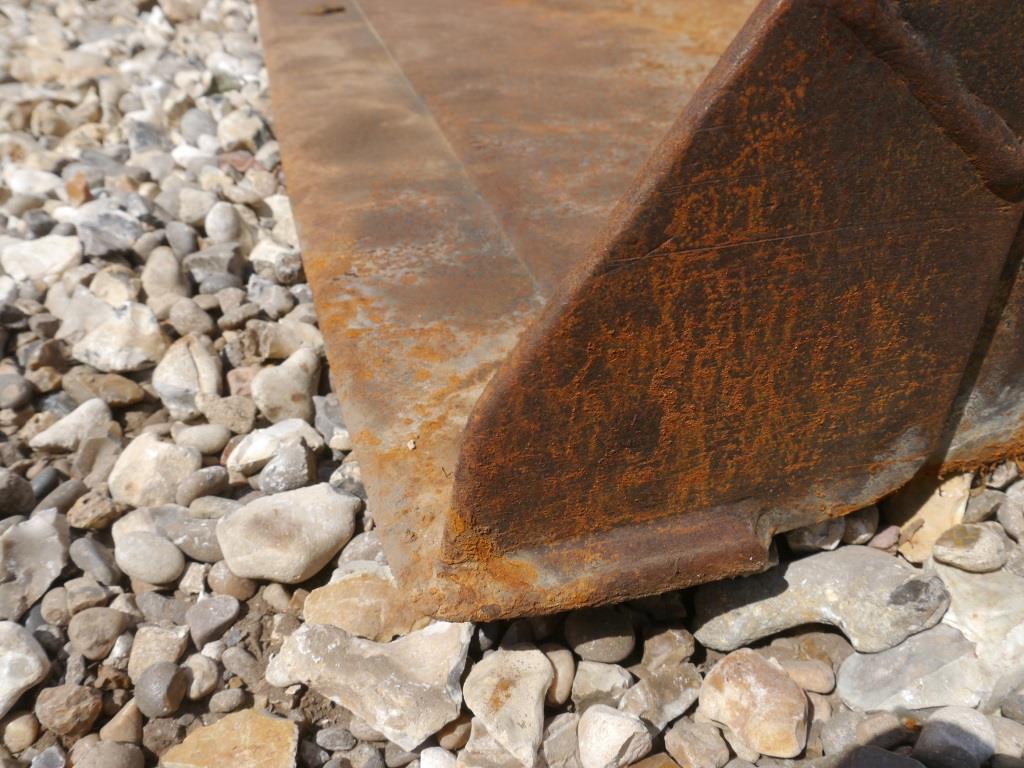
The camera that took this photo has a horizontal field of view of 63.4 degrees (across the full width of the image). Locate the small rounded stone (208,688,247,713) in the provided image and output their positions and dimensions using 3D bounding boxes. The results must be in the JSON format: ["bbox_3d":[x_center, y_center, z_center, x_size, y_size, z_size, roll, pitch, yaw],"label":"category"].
[{"bbox_3d":[-0.174,0.194,0.507,0.023,0.012,0.014,8,40,9],"label":"small rounded stone"}]

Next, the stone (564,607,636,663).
[{"bbox_3d":[0.057,0.161,0.533,0.046,0.030,0.039,0,39,0],"label":"stone"}]

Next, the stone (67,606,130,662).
[{"bbox_3d":[-0.266,0.161,0.533,0.037,0.027,0.035,0,39,0],"label":"stone"}]

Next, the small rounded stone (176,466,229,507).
[{"bbox_3d":[-0.235,0.078,0.630,0.041,0.023,0.024,-26,46,-29],"label":"small rounded stone"}]

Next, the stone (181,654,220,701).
[{"bbox_3d":[-0.193,0.181,0.512,0.025,0.024,0.030,0,39,0],"label":"stone"}]

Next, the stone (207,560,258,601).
[{"bbox_3d":[-0.193,0.135,0.572,0.035,0.026,0.029,0,39,0],"label":"stone"}]

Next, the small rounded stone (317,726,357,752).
[{"bbox_3d":[-0.103,0.209,0.488,0.024,0.013,0.016,0,39,0],"label":"small rounded stone"}]

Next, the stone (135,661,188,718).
[{"bbox_3d":[-0.209,0.182,0.493,0.029,0.030,0.035,-10,40,-12],"label":"stone"}]

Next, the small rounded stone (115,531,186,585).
[{"bbox_3d":[-0.251,0.120,0.574,0.046,0.028,0.043,-10,40,-12],"label":"small rounded stone"}]

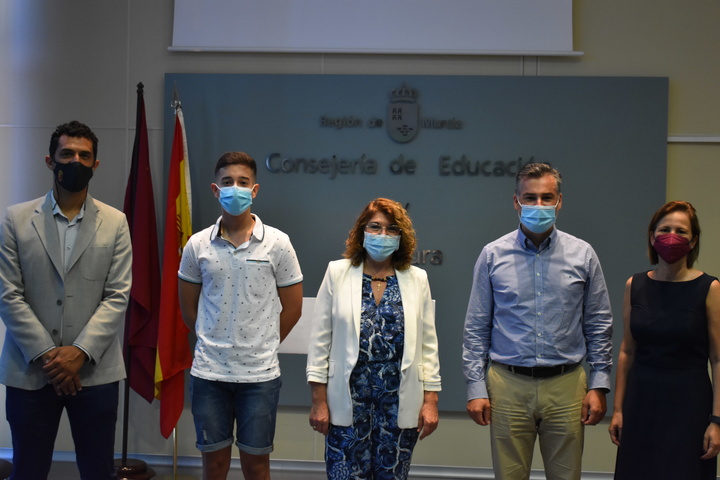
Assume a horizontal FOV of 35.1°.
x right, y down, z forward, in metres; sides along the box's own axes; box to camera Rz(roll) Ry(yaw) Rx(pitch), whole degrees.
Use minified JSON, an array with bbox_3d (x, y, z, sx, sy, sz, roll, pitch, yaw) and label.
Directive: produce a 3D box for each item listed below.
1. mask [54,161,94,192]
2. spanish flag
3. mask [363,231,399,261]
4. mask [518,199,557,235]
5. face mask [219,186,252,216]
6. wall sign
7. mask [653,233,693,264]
[{"bbox_3d":[-0.994,-0.221,3.970,0.145,0.115,0.090,1,0,-20],"label":"mask"},{"bbox_3d":[-1.025,0.158,6.300,0.220,1.870,0.200,1,0,5],"label":"spanish flag"},{"bbox_3d":[0.075,0.026,4.000,0.135,0.107,0.085,1,0,-4],"label":"mask"},{"bbox_3d":[0.635,-0.084,4.080,0.143,0.122,0.095,1,0,9],"label":"mask"},{"bbox_3d":[-0.464,-0.147,4.250,0.132,0.118,0.090,1,0,-6],"label":"face mask"},{"bbox_3d":[0.293,0.018,6.833,3.030,2.010,0.050,1,0,5],"label":"wall sign"},{"bbox_3d":[1.151,0.031,4.200,0.145,0.116,0.090,1,0,16],"label":"mask"}]

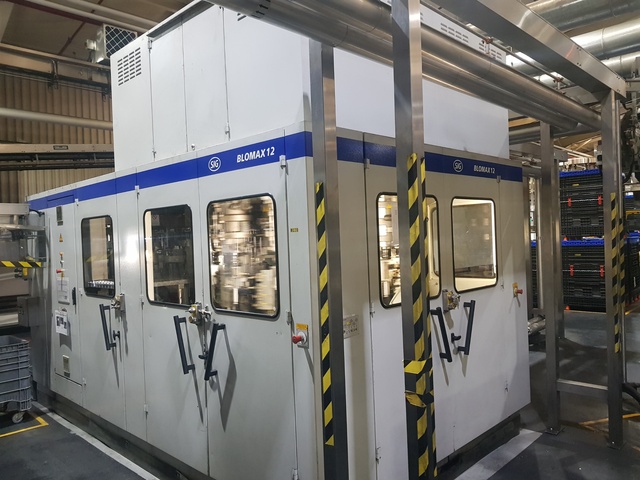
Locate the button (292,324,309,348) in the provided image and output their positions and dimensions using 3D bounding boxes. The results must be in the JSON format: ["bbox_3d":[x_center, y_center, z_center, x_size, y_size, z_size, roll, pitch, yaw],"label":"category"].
[{"bbox_3d":[-0.103,0.453,2.271,0.073,0.104,0.068,-2,1,44],"label":"button"}]

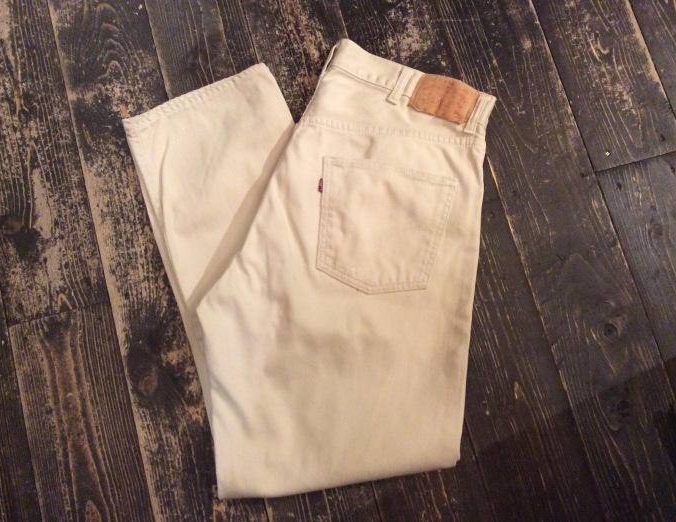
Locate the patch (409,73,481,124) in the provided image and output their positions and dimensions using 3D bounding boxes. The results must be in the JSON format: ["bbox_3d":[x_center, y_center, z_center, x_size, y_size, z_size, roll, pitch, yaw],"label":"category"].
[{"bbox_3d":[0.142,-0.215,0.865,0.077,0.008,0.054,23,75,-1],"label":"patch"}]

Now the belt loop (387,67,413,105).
[{"bbox_3d":[0.083,-0.233,0.863,0.016,0.008,0.054,22,75,2],"label":"belt loop"}]

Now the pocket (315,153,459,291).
[{"bbox_3d":[0.054,-0.036,0.828,0.176,0.012,0.167,11,79,0],"label":"pocket"}]

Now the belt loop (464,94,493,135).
[{"bbox_3d":[0.188,-0.197,0.868,0.017,0.008,0.055,23,74,-5],"label":"belt loop"}]

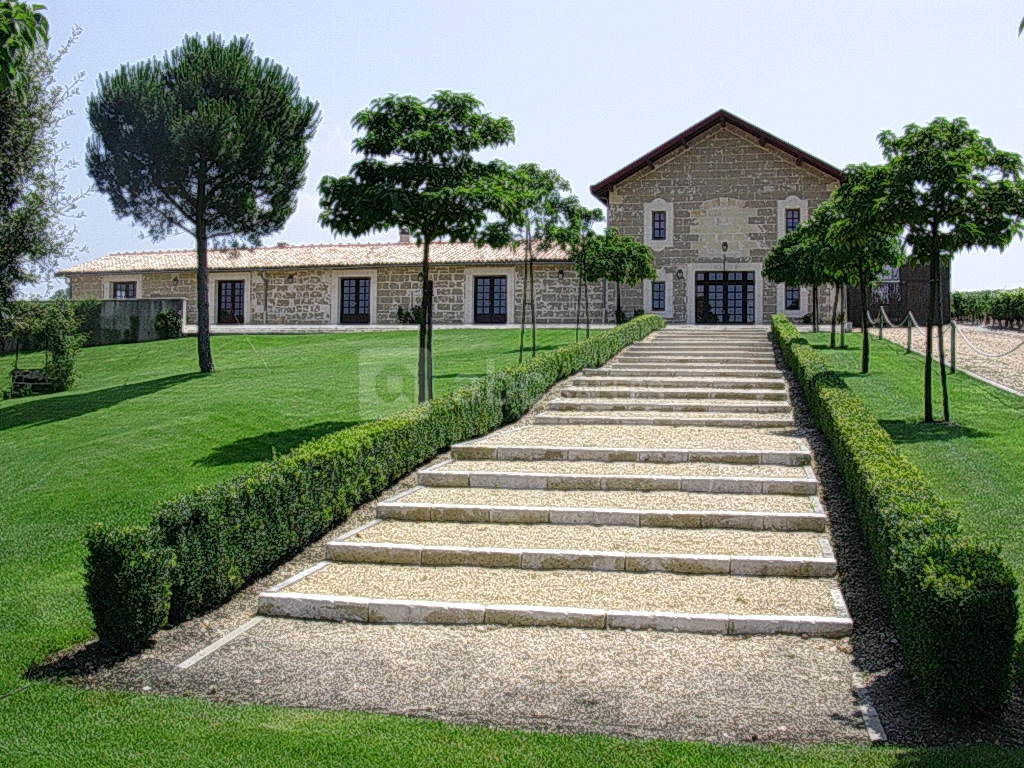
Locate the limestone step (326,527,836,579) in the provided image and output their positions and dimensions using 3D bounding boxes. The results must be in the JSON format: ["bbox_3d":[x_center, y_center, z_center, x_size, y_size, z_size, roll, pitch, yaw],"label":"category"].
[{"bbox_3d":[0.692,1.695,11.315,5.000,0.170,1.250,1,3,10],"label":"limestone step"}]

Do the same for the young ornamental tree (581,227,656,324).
[{"bbox_3d":[3.878,-3.836,39.851,2.800,3.770,2.800,1,3,11],"label":"young ornamental tree"}]

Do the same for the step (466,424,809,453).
[{"bbox_3d":[1.966,0.868,16.300,4.500,0.250,5.000,0,-1,12],"label":"step"}]

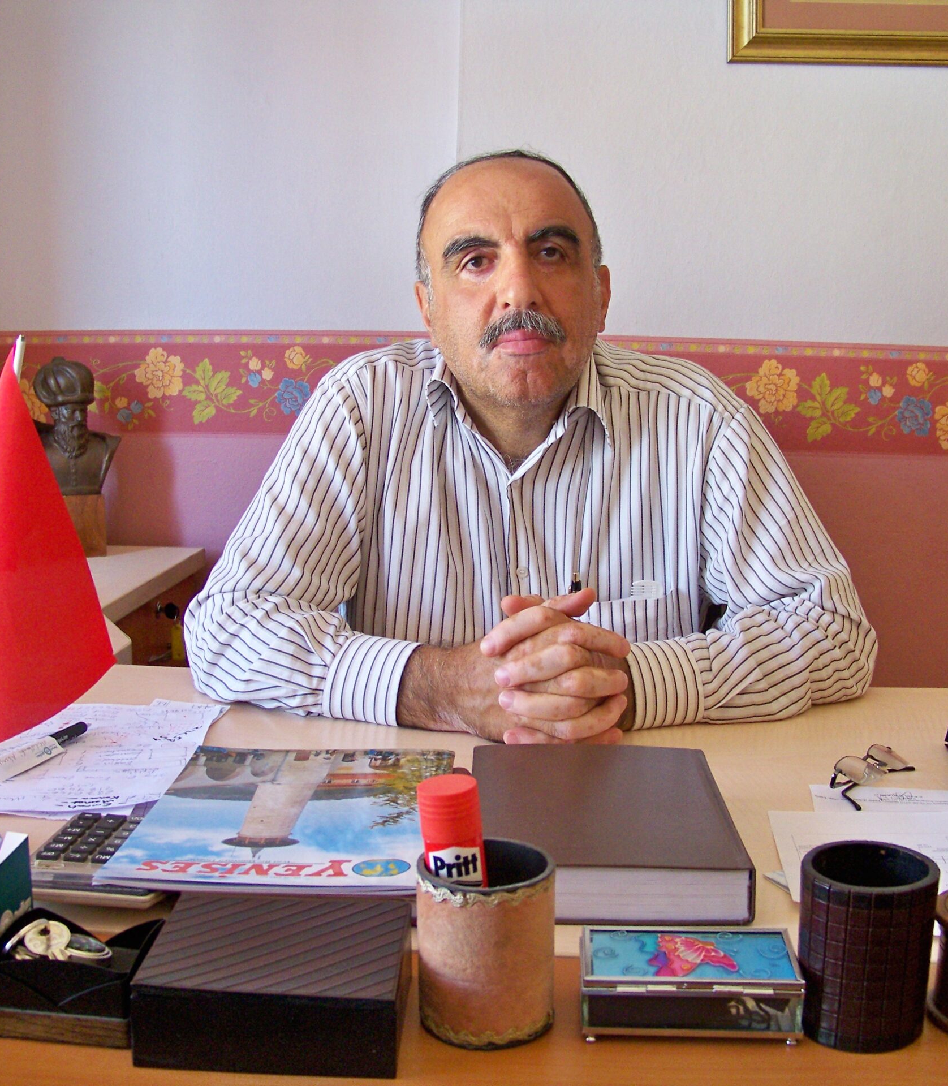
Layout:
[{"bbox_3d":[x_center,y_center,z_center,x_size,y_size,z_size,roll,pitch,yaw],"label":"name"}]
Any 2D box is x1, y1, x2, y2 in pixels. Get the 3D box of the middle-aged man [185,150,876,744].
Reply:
[{"bbox_3d":[0.058,0.252,1.430,0.650,1.255,0.600,1,9,3],"label":"middle-aged man"}]

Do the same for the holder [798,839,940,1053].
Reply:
[{"bbox_3d":[0.212,0.219,0.751,0.074,0.091,0.074,1,9,0],"label":"holder"}]

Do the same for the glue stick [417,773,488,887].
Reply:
[{"bbox_3d":[-0.007,0.189,0.752,0.032,0.119,0.032,-7,9,-2],"label":"glue stick"}]

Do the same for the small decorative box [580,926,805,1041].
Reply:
[{"bbox_3d":[0.109,0.225,0.705,0.107,0.032,0.059,1,9,2],"label":"small decorative box"}]

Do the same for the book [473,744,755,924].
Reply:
[{"bbox_3d":[0.089,0.206,1.008,0.186,0.038,0.254,1,9,1],"label":"book"}]

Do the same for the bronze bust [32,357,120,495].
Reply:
[{"bbox_3d":[-0.665,-0.192,2.298,0.158,0.230,0.115,-3,9,-25],"label":"bronze bust"}]

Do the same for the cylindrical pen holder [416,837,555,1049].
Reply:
[{"bbox_3d":[0.007,0.201,0.697,0.069,0.080,0.069,0,9,0],"label":"cylindrical pen holder"}]

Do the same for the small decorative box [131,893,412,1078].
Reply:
[{"bbox_3d":[-0.097,0.220,0.692,0.123,0.042,0.098,1,9,2],"label":"small decorative box"}]

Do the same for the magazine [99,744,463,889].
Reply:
[{"bbox_3d":[-0.118,0.185,0.950,0.203,0.010,0.288,0,7,0],"label":"magazine"}]

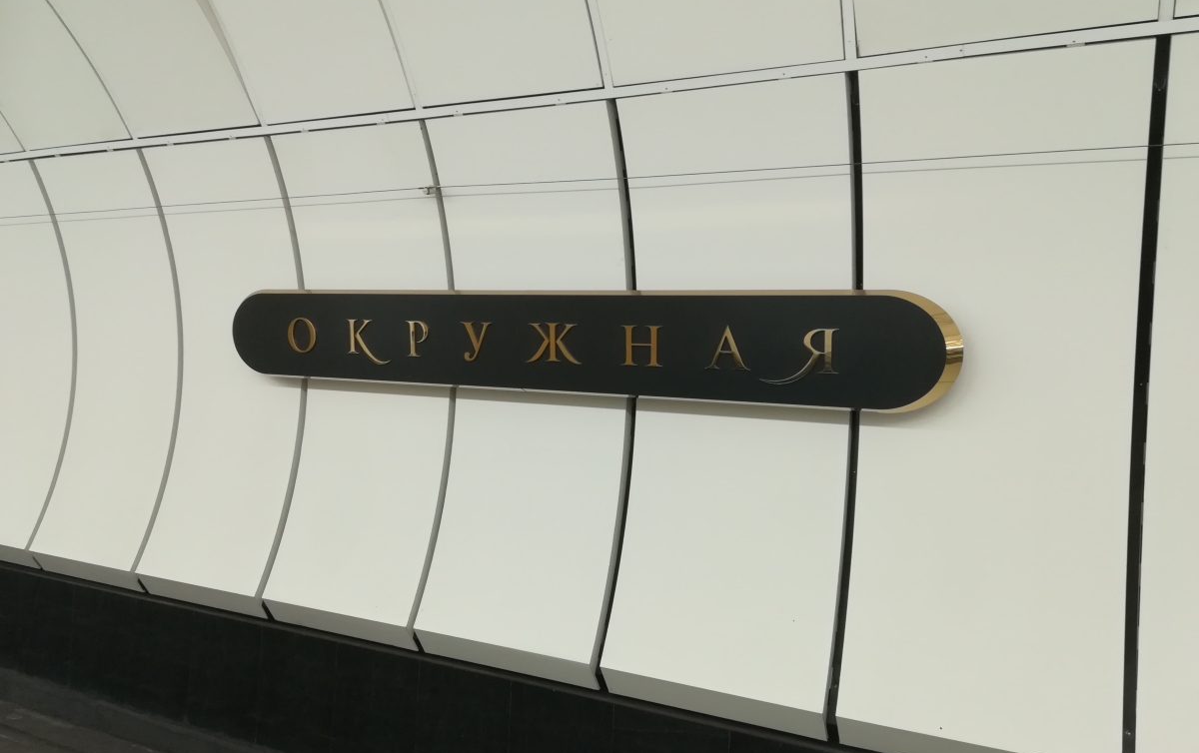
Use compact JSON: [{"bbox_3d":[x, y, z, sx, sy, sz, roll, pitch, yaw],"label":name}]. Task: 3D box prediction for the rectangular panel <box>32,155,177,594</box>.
[{"bbox_3d":[-3.538,-0.034,6.444,1.110,2.999,0.418,3,1,26],"label":"rectangular panel"}]

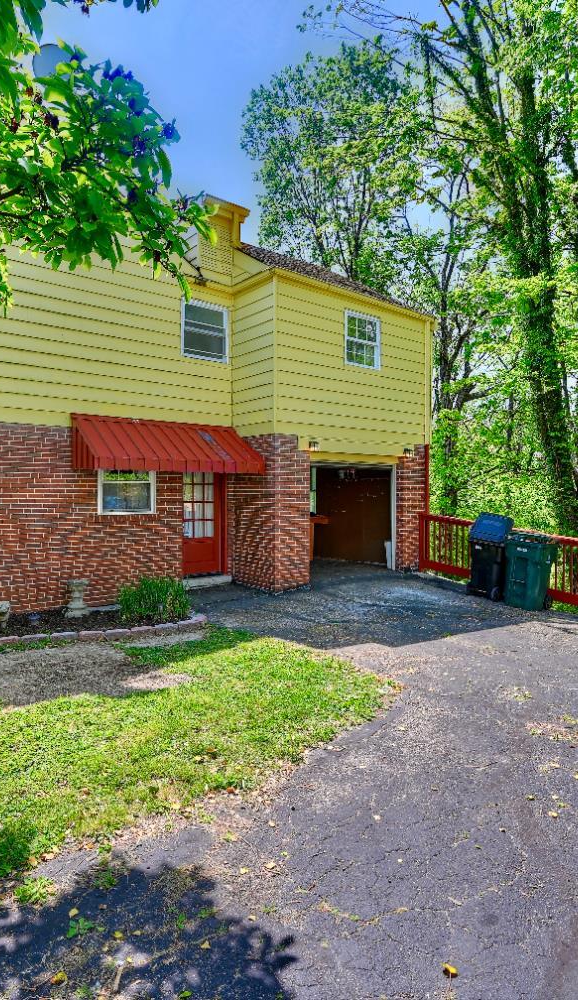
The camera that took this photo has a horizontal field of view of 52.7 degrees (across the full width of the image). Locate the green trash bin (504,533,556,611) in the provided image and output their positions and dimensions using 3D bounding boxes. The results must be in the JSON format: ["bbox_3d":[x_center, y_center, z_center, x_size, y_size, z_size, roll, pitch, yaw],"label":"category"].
[{"bbox_3d":[3.870,1.114,9.330,0.660,1.120,0.580,-1,1,-39],"label":"green trash bin"}]

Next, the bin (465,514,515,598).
[{"bbox_3d":[3.450,0.963,9.980,0.610,1.360,0.700,1,1,43],"label":"bin"}]

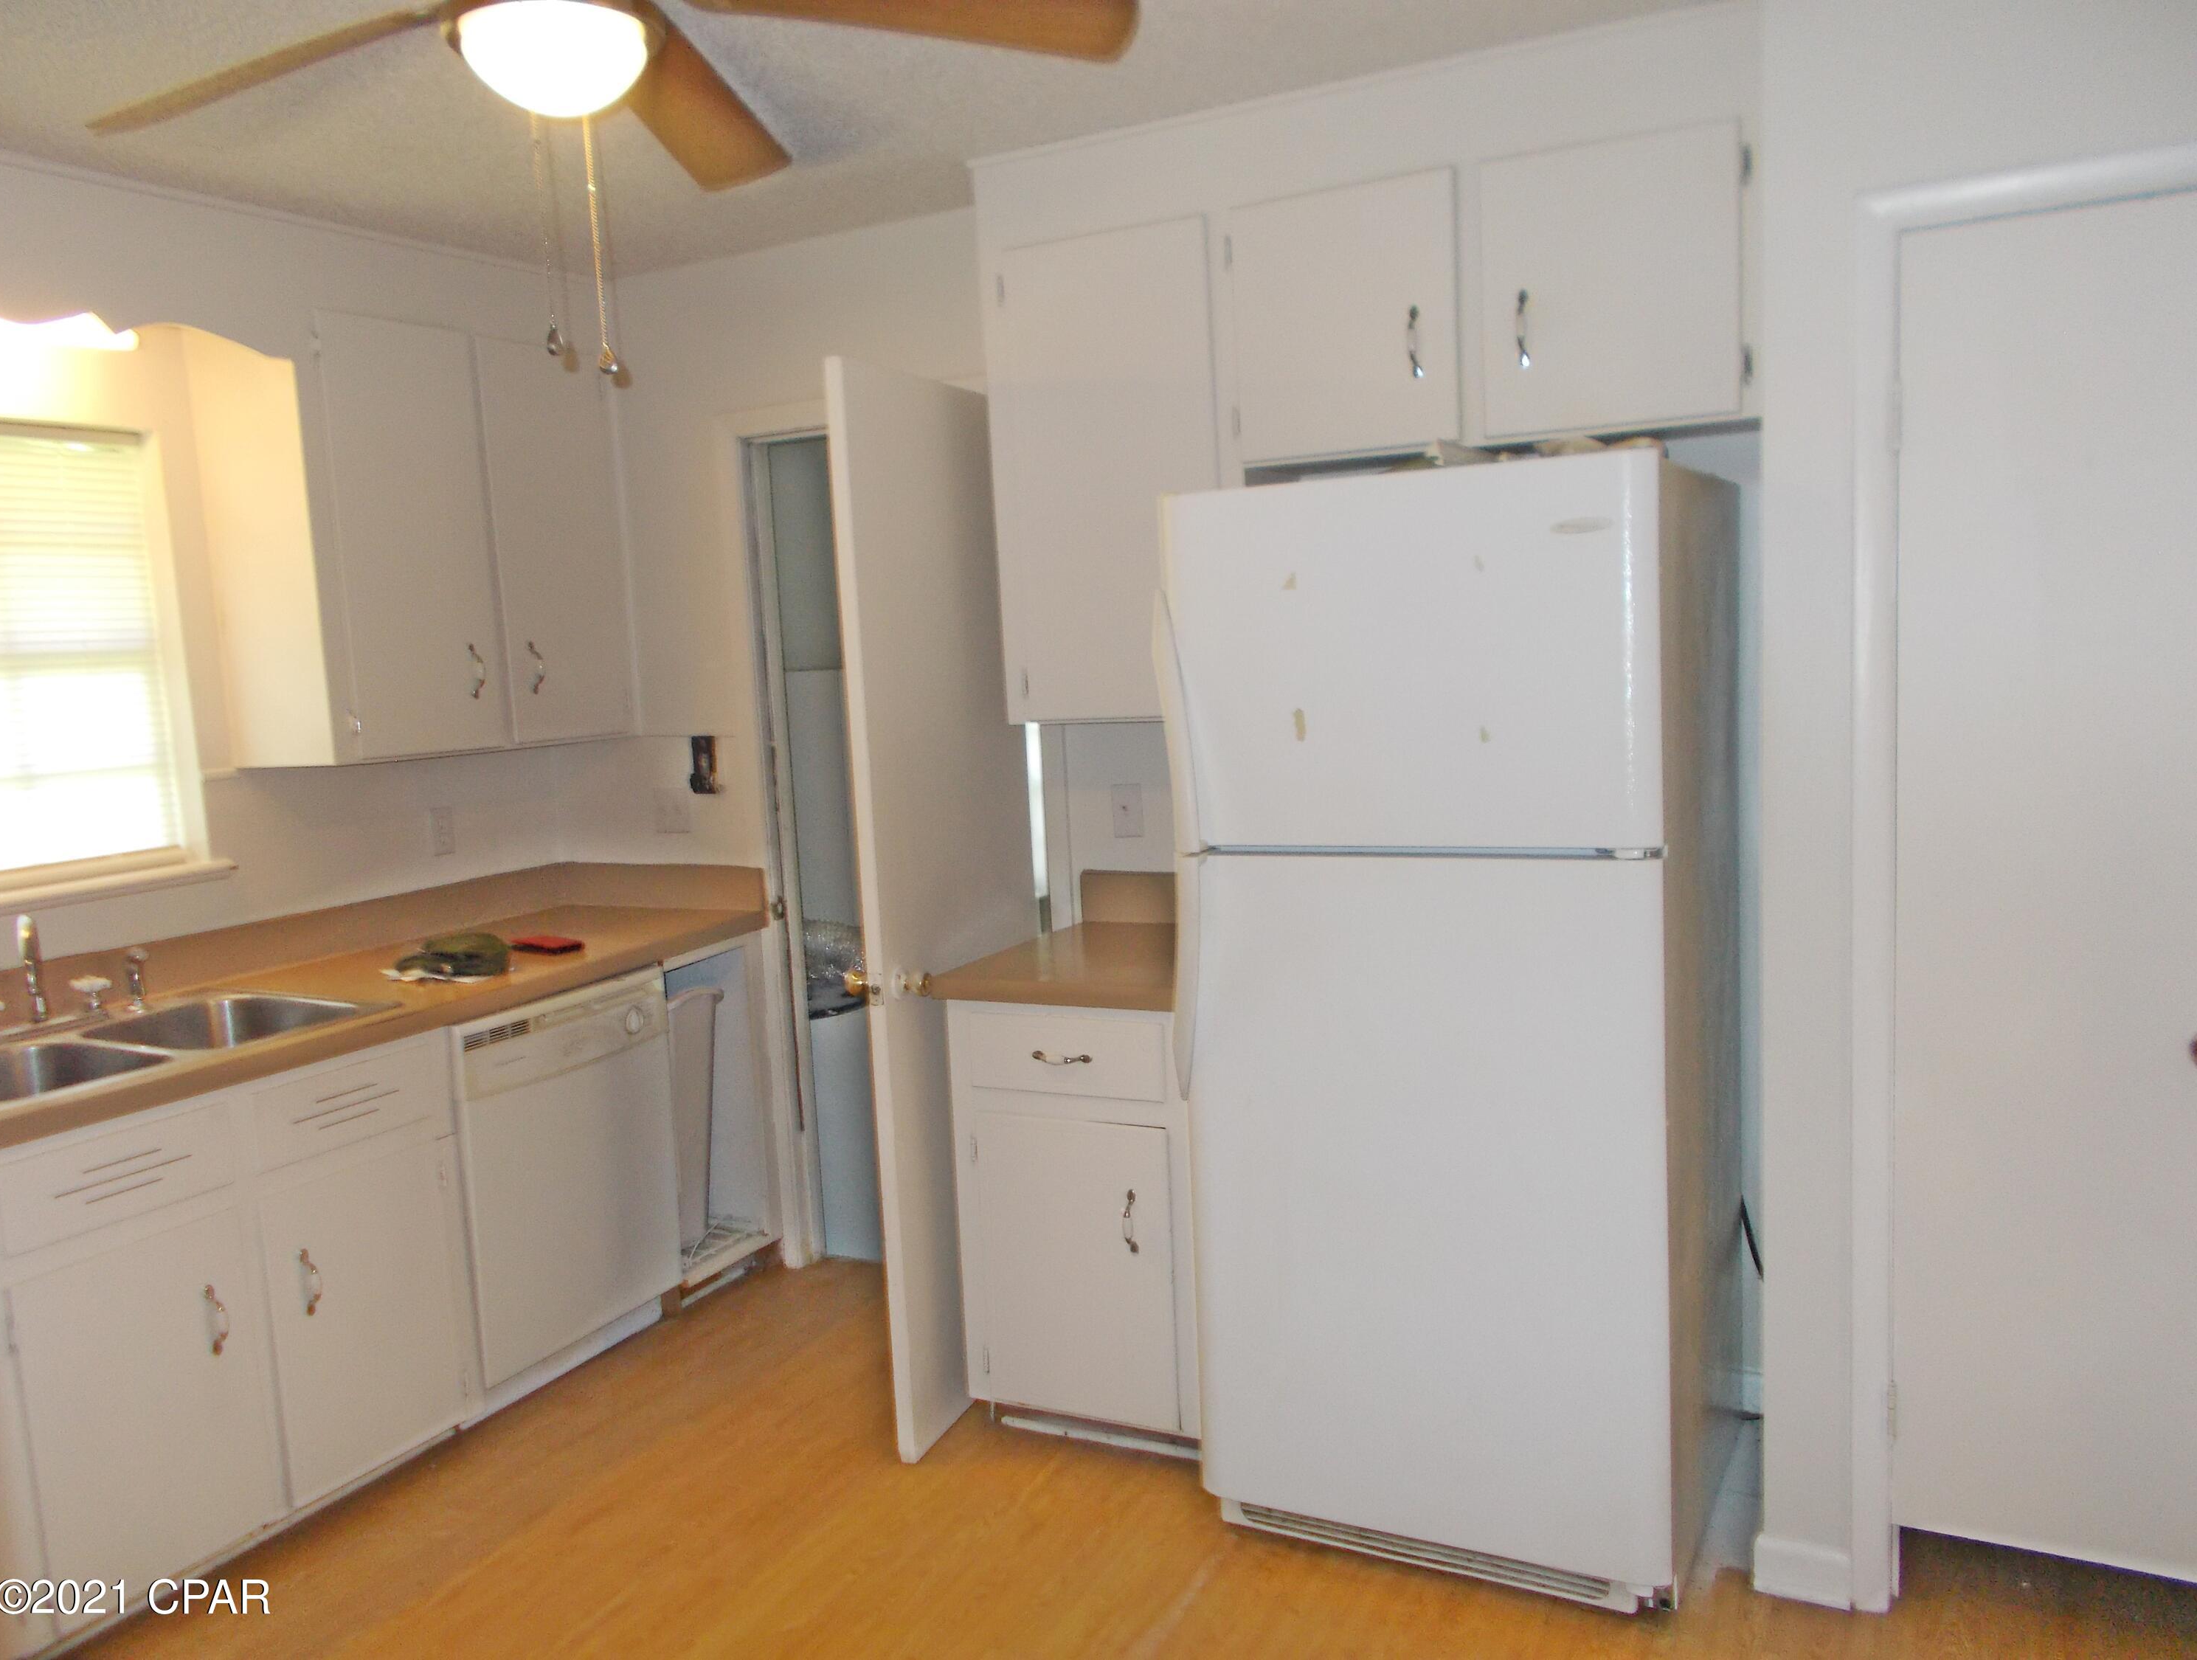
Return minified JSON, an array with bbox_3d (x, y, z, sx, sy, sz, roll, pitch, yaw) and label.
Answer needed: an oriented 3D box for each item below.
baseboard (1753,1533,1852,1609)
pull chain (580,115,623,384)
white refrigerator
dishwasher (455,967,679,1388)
[{"bbox_3d":[1.102,1.159,2.602,0.141,0.095,0.016,1,8,28],"label":"baseboard"},{"bbox_3d":[-0.557,-0.651,1.860,0.022,0.284,0.022,1,8,28],"label":"pull chain"},{"bbox_3d":[0.647,0.302,2.917,0.782,1.765,0.755,1,8,28],"label":"white refrigerator"},{"bbox_3d":[-1.387,0.746,3.760,0.590,0.792,0.595,1,8,28],"label":"dishwasher"}]

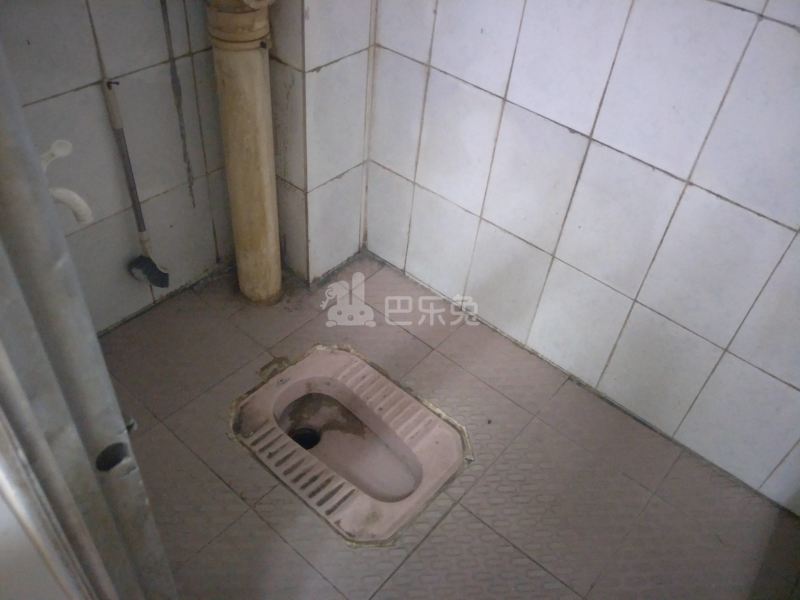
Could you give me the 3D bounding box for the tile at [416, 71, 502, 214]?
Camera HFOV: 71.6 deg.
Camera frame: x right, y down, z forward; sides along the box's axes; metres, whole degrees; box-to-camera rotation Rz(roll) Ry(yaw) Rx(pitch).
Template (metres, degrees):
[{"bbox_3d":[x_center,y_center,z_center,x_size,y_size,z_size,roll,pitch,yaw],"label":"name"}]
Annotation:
[{"bbox_3d":[0.143,-0.383,1.365,0.222,0.316,0.014,33,50,27],"label":"tile"}]

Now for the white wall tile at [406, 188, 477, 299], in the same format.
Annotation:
[{"bbox_3d":[0.109,-0.141,1.525,0.200,0.300,0.010,33,51,27],"label":"white wall tile"}]

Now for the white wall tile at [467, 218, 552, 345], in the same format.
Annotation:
[{"bbox_3d":[0.271,-0.039,1.444,0.200,0.300,0.010,33,51,27],"label":"white wall tile"}]

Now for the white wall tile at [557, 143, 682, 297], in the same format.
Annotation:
[{"bbox_3d":[0.459,-0.166,1.180,0.206,0.301,0.014,33,50,27],"label":"white wall tile"}]

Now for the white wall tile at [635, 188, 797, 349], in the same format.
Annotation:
[{"bbox_3d":[0.610,-0.062,1.092,0.199,0.296,0.014,33,50,27],"label":"white wall tile"}]

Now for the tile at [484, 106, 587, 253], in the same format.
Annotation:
[{"bbox_3d":[0.304,-0.271,1.272,0.212,0.309,0.014,33,50,27],"label":"tile"}]

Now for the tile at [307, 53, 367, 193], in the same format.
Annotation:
[{"bbox_3d":[-0.167,-0.462,1.431,0.014,0.316,0.211,33,50,27],"label":"tile"}]

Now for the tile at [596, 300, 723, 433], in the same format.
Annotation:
[{"bbox_3d":[0.597,0.162,1.293,0.205,0.308,0.014,33,50,27],"label":"tile"}]

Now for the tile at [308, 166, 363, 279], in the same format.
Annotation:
[{"bbox_3d":[-0.184,-0.221,1.591,0.010,0.300,0.200,33,51,27],"label":"tile"}]

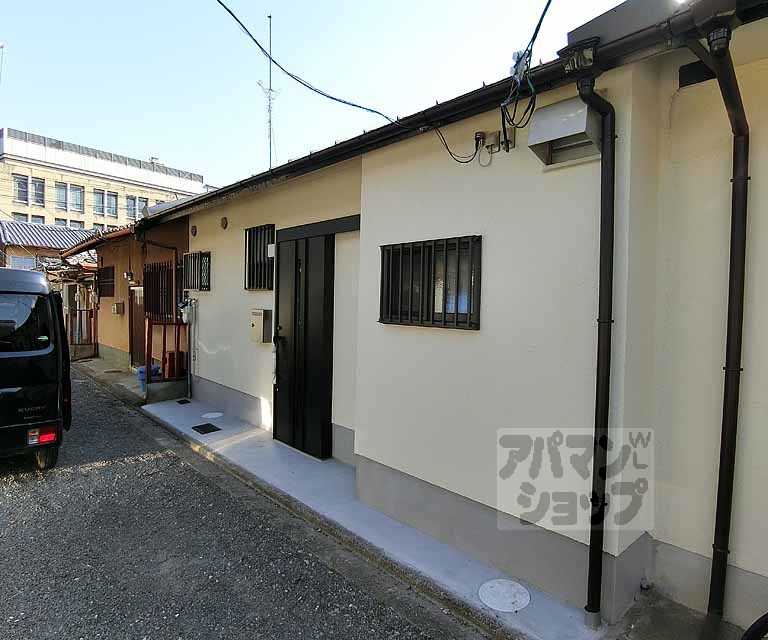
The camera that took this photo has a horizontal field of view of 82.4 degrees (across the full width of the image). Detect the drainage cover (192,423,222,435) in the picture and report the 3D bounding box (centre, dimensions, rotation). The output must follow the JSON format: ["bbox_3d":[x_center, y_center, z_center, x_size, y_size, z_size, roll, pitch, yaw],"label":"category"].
[{"bbox_3d":[-2.070,1.274,5.129,0.215,0.020,0.335,-1,3,-45],"label":"drainage cover"}]

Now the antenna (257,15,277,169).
[{"bbox_3d":[-2.679,-5.291,10.300,0.450,3.750,0.900,2,2,14],"label":"antenna"}]

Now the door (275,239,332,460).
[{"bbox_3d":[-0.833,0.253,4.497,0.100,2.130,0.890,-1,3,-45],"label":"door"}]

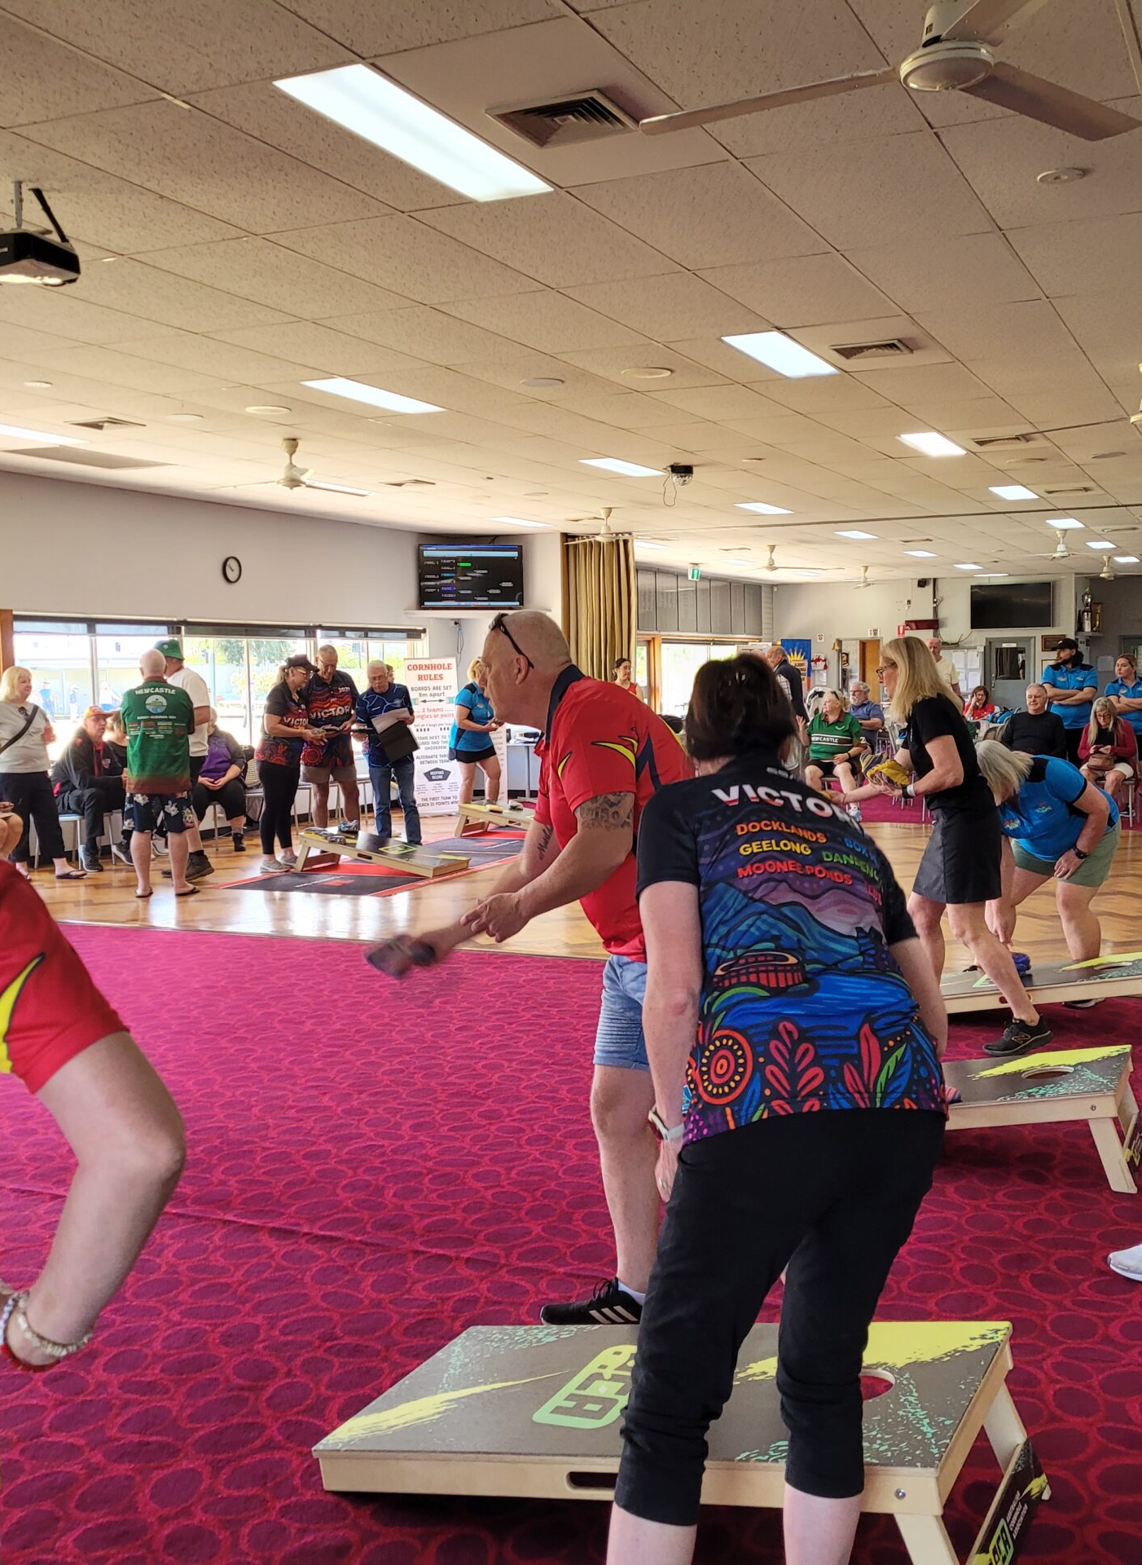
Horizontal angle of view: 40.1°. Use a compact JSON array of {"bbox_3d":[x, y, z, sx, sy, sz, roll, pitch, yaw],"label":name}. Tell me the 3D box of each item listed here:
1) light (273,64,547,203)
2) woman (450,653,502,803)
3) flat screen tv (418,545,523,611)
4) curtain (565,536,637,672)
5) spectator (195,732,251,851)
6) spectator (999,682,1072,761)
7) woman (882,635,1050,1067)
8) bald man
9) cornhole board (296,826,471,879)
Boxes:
[{"bbox_3d":[-0.418,-1.917,4.639,0.300,0.090,1.200,1,5,25],"label":"light"},{"bbox_3d":[-0.931,-0.372,15.300,0.480,1.670,0.500,1,5,30],"label":"woman"},{"bbox_3d":[-1.126,-2.336,17.780,1.220,0.710,0.090,-2,4,-20],"label":"flat screen tv"},{"bbox_3d":[0.362,-1.298,18.190,0.880,3.080,0.250,1,4,25],"label":"curtain"},{"bbox_3d":[-3.175,-0.027,14.100,0.580,1.250,0.750,-1,4,-6],"label":"spectator"},{"bbox_3d":[4.131,-0.188,14.009,0.600,1.320,0.850,1,5,25],"label":"spectator"},{"bbox_3d":[1.477,0.247,6.205,0.820,1.660,0.550,1,5,25],"label":"woman"},{"bbox_3d":[-0.019,0.451,3.730,0.750,1.720,0.580,1,4,23],"label":"bald man"},{"bbox_3d":[-1.454,0.545,12.318,1.220,0.310,0.610,1,5,25],"label":"cornhole board"}]

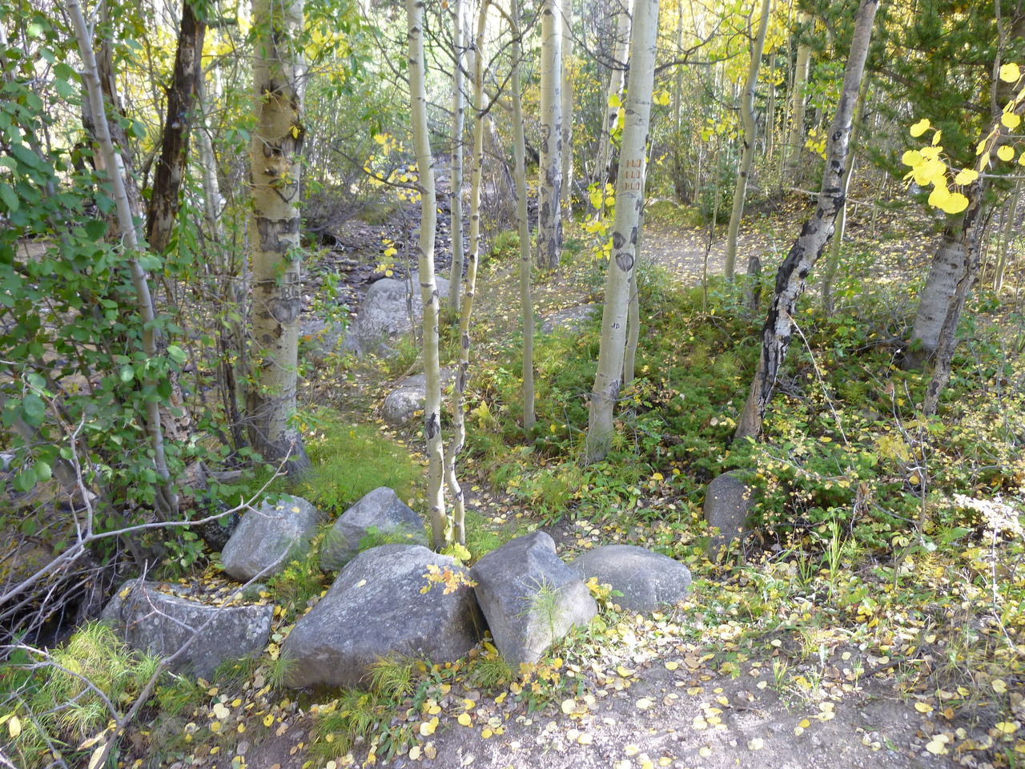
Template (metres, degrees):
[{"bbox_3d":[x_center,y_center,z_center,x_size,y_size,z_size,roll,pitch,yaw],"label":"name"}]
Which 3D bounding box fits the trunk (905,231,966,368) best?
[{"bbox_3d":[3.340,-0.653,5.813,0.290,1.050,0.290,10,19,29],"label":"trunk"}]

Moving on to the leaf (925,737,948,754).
[{"bbox_3d":[1.153,0.980,2.011,0.056,0.014,0.056,1,17,0],"label":"leaf"}]

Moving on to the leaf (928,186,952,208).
[{"bbox_3d":[0.825,-0.361,1.430,0.044,0.043,0.012,9,17,28],"label":"leaf"}]

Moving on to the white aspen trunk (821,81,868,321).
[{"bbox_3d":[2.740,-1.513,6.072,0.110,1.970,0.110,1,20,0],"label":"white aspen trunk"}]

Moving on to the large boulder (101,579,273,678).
[{"bbox_3d":[-1.120,0.826,2.616,0.540,0.290,0.270,-1,17,-5],"label":"large boulder"}]

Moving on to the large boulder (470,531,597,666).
[{"bbox_3d":[0.077,0.730,2.607,0.370,0.340,0.360,-6,18,-19],"label":"large boulder"}]

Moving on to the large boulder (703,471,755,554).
[{"bbox_3d":[0.965,0.538,3.249,0.225,0.310,0.220,4,18,14],"label":"large boulder"}]

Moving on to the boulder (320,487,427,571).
[{"bbox_3d":[-0.561,0.547,3.066,0.420,0.290,0.330,3,17,8],"label":"boulder"}]

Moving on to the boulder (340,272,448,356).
[{"bbox_3d":[-1.020,-0.624,6.659,0.860,0.600,0.700,0,17,0],"label":"boulder"}]

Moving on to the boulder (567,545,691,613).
[{"bbox_3d":[0.418,0.669,2.786,0.450,0.180,0.360,1,17,0],"label":"boulder"}]

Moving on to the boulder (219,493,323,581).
[{"bbox_3d":[-0.966,0.577,3.055,0.380,0.290,0.330,-4,18,-14],"label":"boulder"}]

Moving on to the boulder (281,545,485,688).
[{"bbox_3d":[-0.417,0.710,2.519,0.630,0.320,0.420,-3,17,-11],"label":"boulder"}]

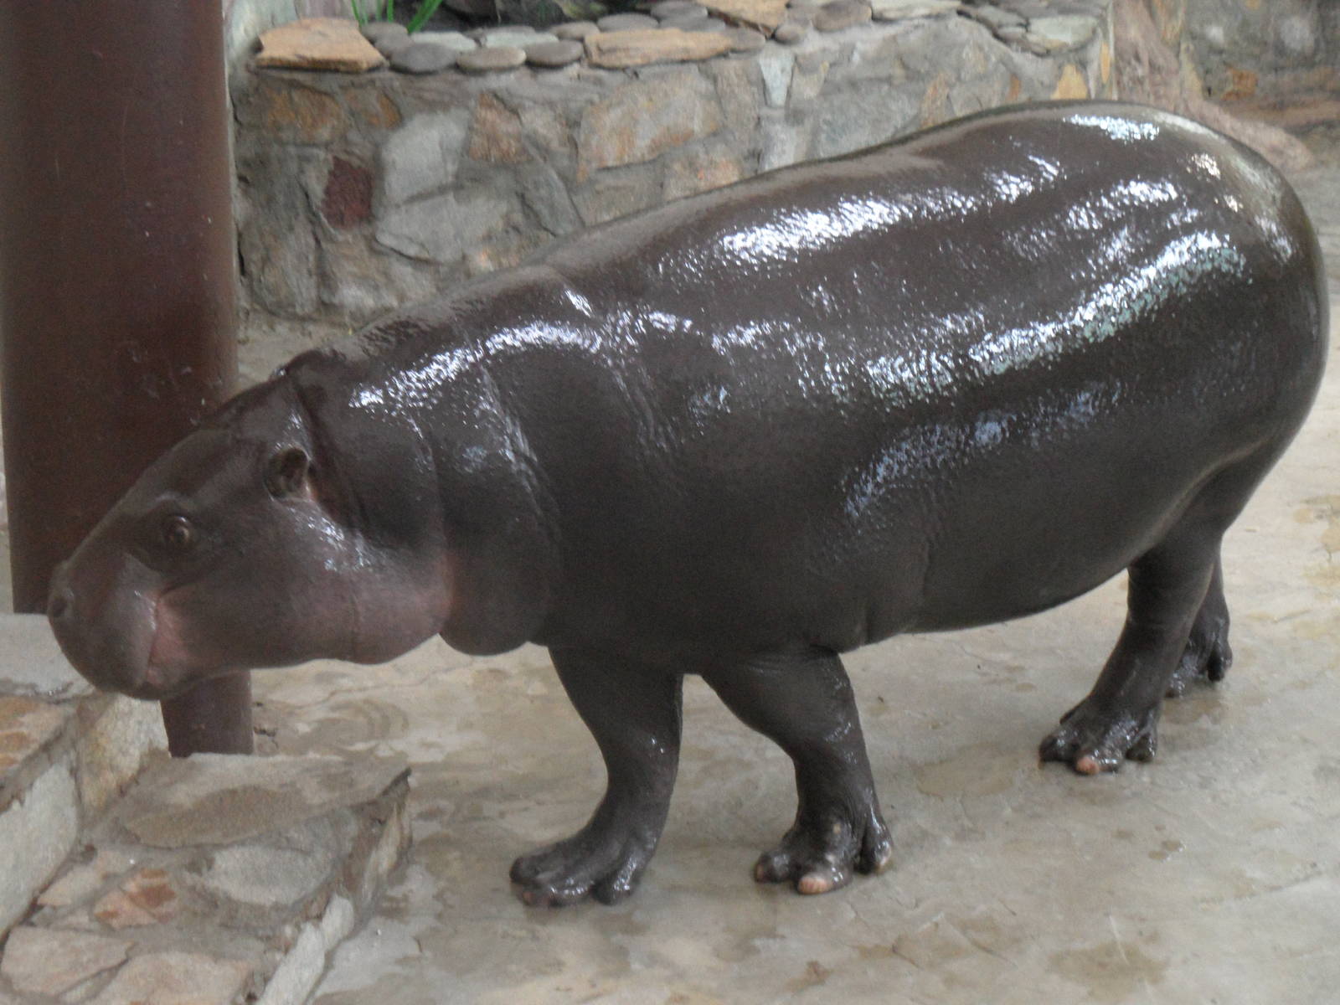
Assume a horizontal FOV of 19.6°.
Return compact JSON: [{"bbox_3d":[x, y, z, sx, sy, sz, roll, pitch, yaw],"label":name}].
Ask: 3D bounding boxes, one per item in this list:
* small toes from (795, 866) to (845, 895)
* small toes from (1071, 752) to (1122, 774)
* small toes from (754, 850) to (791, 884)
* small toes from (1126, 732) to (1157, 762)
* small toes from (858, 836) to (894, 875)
[{"bbox_3d":[0.165,0.414,4.229,0.044,0.029,0.043,9,22,23],"label":"small toes"},{"bbox_3d":[0.500,0.306,4.529,0.046,0.028,0.044,11,23,28],"label":"small toes"},{"bbox_3d":[0.113,0.401,4.258,0.037,0.033,0.038,19,27,42],"label":"small toes"},{"bbox_3d":[0.556,0.289,4.568,0.034,0.032,0.036,0,20,0],"label":"small toes"},{"bbox_3d":[0.228,0.391,4.281,0.037,0.037,0.040,-1,20,-3],"label":"small toes"}]

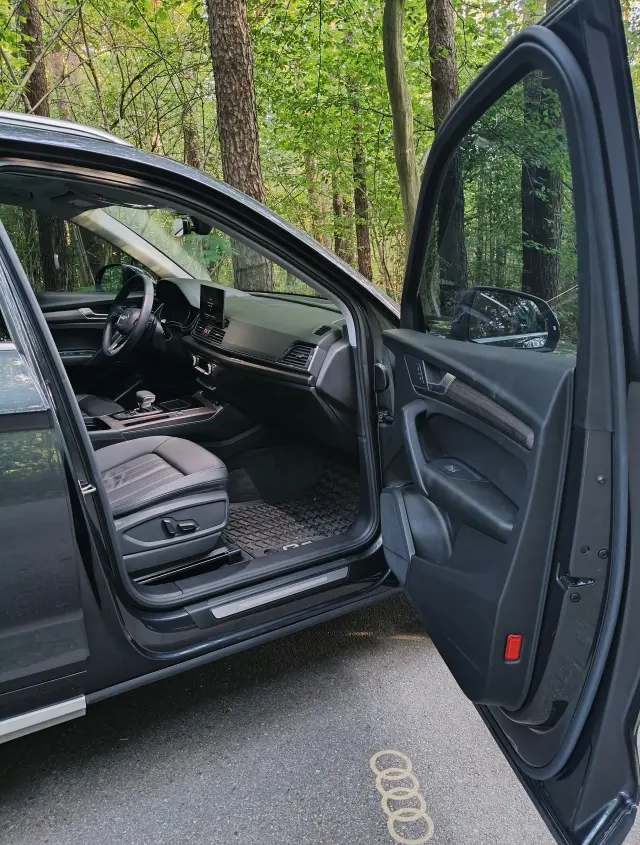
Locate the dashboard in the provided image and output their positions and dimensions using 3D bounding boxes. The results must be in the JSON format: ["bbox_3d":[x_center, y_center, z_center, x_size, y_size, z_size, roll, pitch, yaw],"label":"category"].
[{"bbox_3d":[-0.245,-0.299,2.500,0.500,0.470,1.420,-12,19,-27],"label":"dashboard"}]

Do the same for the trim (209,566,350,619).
[{"bbox_3d":[-0.107,0.488,1.842,0.440,0.025,0.050,-12,19,-27],"label":"trim"}]

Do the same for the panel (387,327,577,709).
[{"bbox_3d":[0.276,0.155,1.451,0.150,0.740,0.950,-5,17,-8],"label":"panel"}]

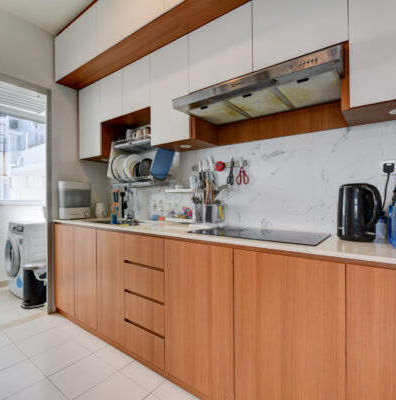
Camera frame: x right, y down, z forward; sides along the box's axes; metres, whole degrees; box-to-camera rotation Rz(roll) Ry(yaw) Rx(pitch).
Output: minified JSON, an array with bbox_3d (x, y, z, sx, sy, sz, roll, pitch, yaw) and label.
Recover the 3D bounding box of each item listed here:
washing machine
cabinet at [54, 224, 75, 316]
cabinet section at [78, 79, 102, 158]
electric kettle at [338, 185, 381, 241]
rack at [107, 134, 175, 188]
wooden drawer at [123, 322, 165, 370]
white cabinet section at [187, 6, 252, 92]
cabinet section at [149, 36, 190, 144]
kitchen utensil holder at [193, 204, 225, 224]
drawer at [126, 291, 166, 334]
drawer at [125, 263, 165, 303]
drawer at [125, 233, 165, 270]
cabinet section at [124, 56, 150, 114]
[{"bbox_3d":[-2.039,0.705,3.010,0.560,0.850,0.600,0,0,36],"label":"washing machine"},{"bbox_3d":[-1.087,0.659,2.426,0.379,0.832,0.561,0,0,36],"label":"cabinet"},{"bbox_3d":[-0.958,-0.762,2.398,0.386,0.701,0.317,0,0,35],"label":"cabinet section"},{"bbox_3d":[0.787,0.059,1.132,0.160,0.277,0.210,0,0,-22],"label":"electric kettle"},{"bbox_3d":[-0.565,-0.345,2.260,0.650,0.450,0.258,0,0,36],"label":"rack"},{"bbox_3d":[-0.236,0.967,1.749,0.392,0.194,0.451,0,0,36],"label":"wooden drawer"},{"bbox_3d":[0.214,-0.910,1.561,0.443,0.401,0.317,0,0,35],"label":"white cabinet section"},{"bbox_3d":[-0.117,-0.761,1.798,0.371,0.701,0.317,0,0,35],"label":"cabinet section"},{"bbox_3d":[0.085,0.113,1.845,0.230,0.151,0.100,0,0,36],"label":"kitchen utensil holder"},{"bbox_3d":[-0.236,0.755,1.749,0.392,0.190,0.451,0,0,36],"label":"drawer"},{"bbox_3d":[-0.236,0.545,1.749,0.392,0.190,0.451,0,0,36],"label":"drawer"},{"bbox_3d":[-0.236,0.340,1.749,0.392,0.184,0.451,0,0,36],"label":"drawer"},{"bbox_3d":[-0.405,-0.911,2.003,0.336,0.401,0.317,0,0,35],"label":"cabinet section"}]

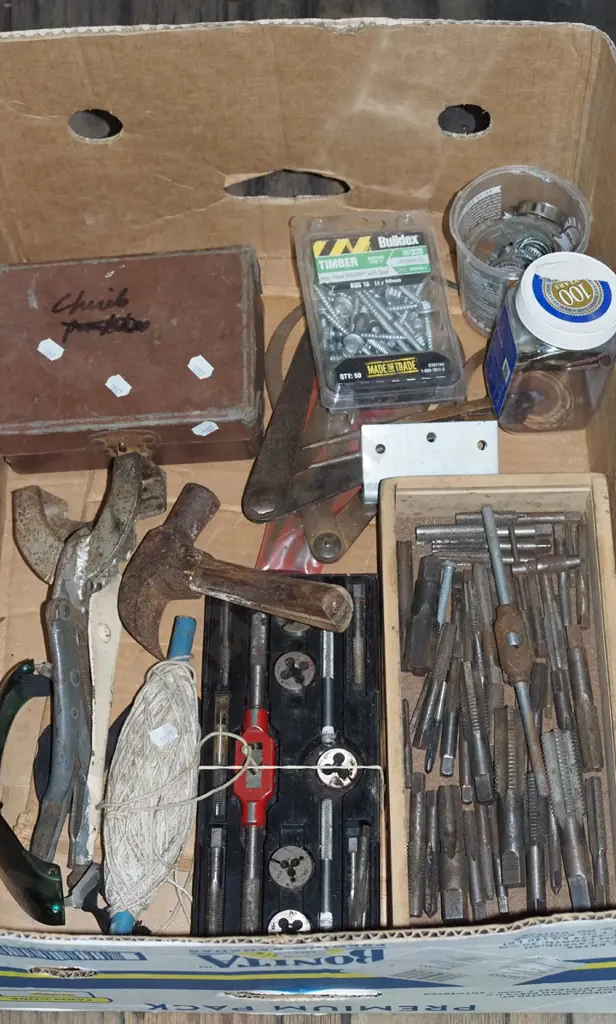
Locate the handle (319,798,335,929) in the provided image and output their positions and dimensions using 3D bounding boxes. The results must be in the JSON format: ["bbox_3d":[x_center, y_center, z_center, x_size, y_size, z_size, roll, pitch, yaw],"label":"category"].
[{"bbox_3d":[0.011,0.211,1.027,0.007,0.007,0.080,0,64,2],"label":"handle"}]

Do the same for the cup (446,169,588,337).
[{"bbox_3d":[0.141,-0.168,1.171,0.092,0.098,0.092,-1,64,2],"label":"cup"}]

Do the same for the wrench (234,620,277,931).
[{"bbox_3d":[-0.032,0.157,1.054,0.026,0.016,0.210,0,64,2],"label":"wrench"}]

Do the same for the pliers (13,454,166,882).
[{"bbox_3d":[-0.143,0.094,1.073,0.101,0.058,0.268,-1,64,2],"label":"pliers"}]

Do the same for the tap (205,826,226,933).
[{"bbox_3d":[-0.055,0.222,1.023,0.009,0.009,0.070,-1,64,2],"label":"tap"}]

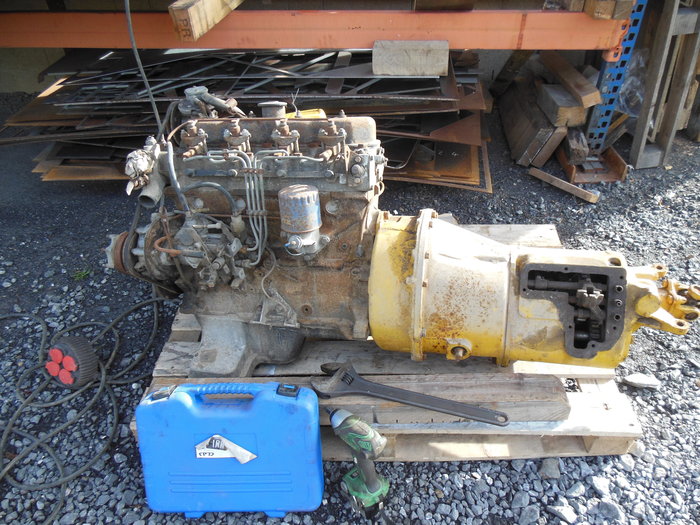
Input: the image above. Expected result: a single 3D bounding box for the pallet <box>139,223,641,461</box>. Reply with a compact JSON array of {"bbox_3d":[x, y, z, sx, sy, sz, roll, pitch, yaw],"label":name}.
[{"bbox_3d":[0.089,0.183,1.534,1.200,0.135,0.790,-1,42,4],"label":"pallet"}]

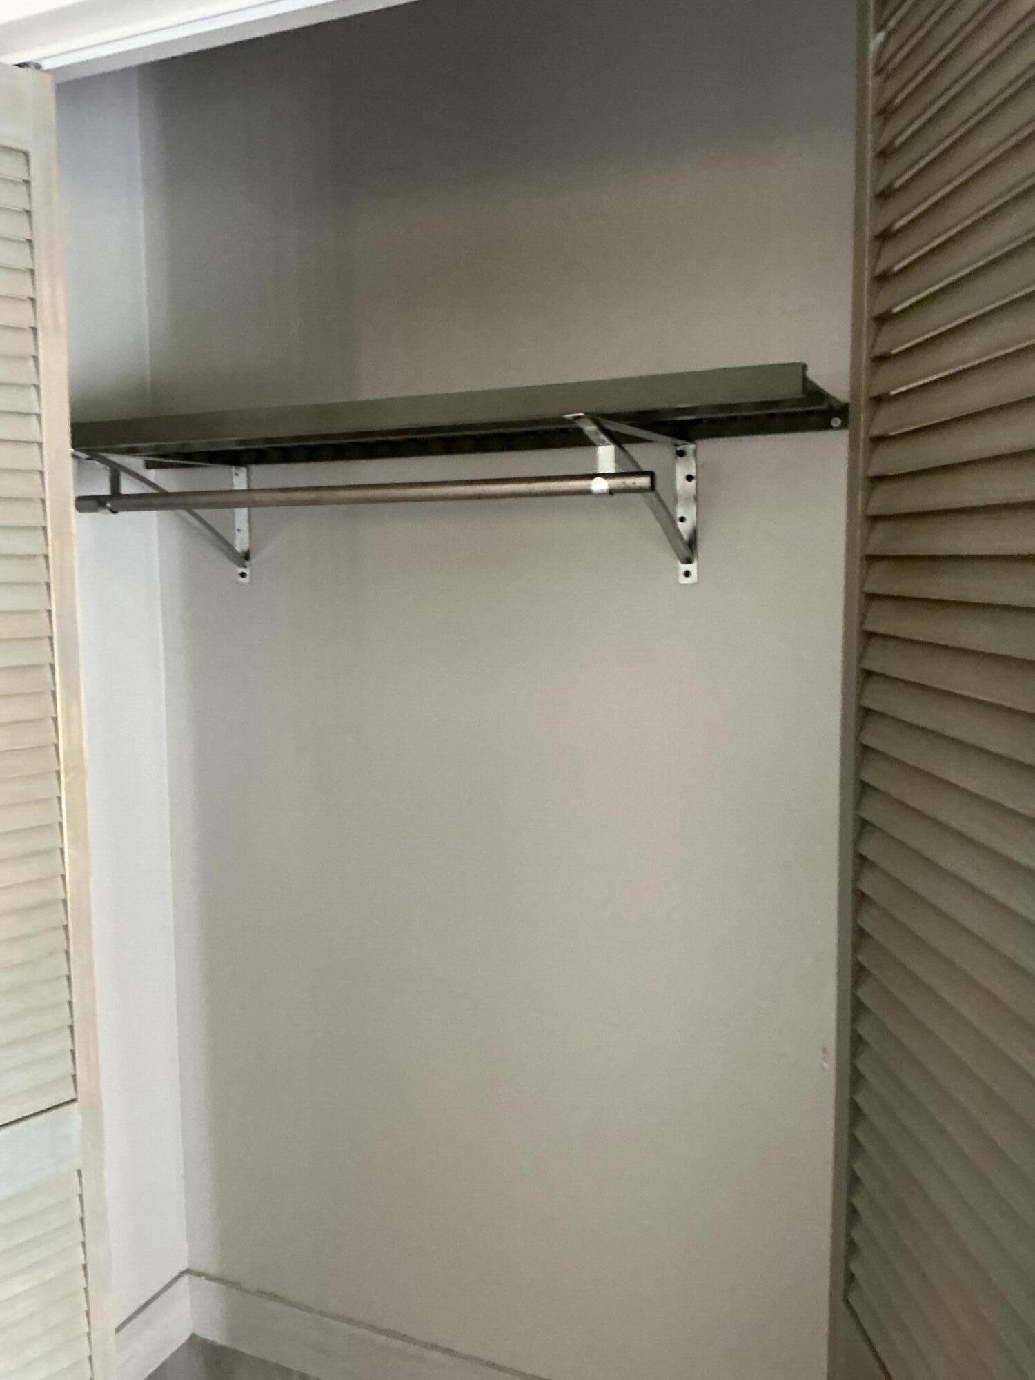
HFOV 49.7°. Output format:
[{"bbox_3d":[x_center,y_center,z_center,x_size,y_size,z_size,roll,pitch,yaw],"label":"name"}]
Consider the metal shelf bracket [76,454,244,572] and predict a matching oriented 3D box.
[{"bbox_3d":[-0.572,-0.276,1.824,0.028,0.206,0.373,3,7,26],"label":"metal shelf bracket"}]

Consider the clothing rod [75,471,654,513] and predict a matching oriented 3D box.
[{"bbox_3d":[-0.264,-0.271,1.548,0.948,0.027,0.027,3,7,26],"label":"clothing rod"}]

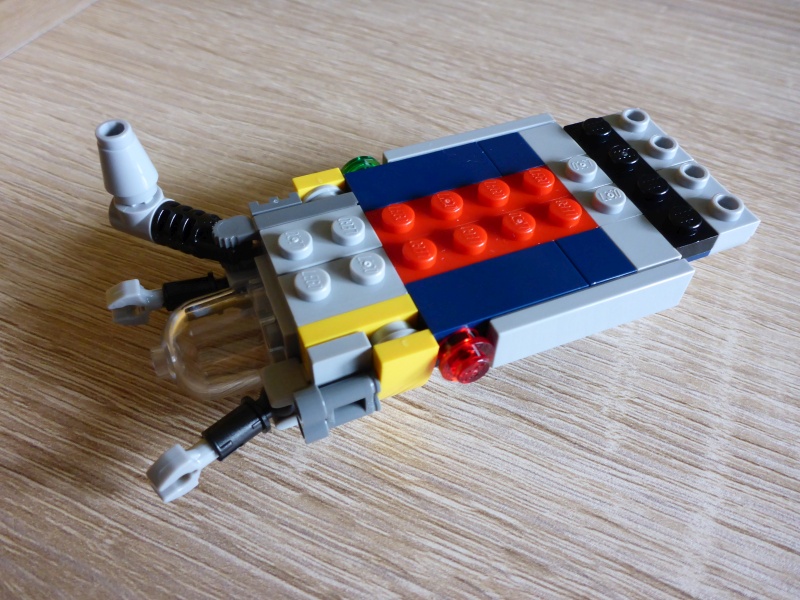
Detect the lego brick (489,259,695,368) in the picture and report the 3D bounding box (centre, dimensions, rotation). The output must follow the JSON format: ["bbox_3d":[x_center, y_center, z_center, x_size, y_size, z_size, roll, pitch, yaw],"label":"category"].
[{"bbox_3d":[0.027,0.002,0.093,0.032,0.008,0.003,-17,53,-14],"label":"lego brick"}]

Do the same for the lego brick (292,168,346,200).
[{"bbox_3d":[-0.013,-0.017,0.109,0.008,0.008,0.003,-17,53,-14],"label":"lego brick"}]

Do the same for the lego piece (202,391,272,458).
[{"bbox_3d":[-0.021,0.017,0.088,0.010,0.005,0.005,-34,59,-27],"label":"lego piece"}]

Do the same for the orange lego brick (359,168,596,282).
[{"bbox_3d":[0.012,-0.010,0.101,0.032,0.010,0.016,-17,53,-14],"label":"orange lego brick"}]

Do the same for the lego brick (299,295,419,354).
[{"bbox_3d":[-0.005,0.005,0.089,0.016,0.008,0.003,-17,53,-16],"label":"lego brick"}]

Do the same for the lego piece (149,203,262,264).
[{"bbox_3d":[-0.030,-0.010,0.102,0.018,0.007,0.007,22,53,16],"label":"lego piece"}]

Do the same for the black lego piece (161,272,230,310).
[{"bbox_3d":[-0.032,-0.002,0.103,0.010,0.005,0.005,-16,53,-15],"label":"black lego piece"}]

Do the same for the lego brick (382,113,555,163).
[{"bbox_3d":[0.012,-0.026,0.115,0.032,0.008,0.003,-17,53,-16],"label":"lego brick"}]

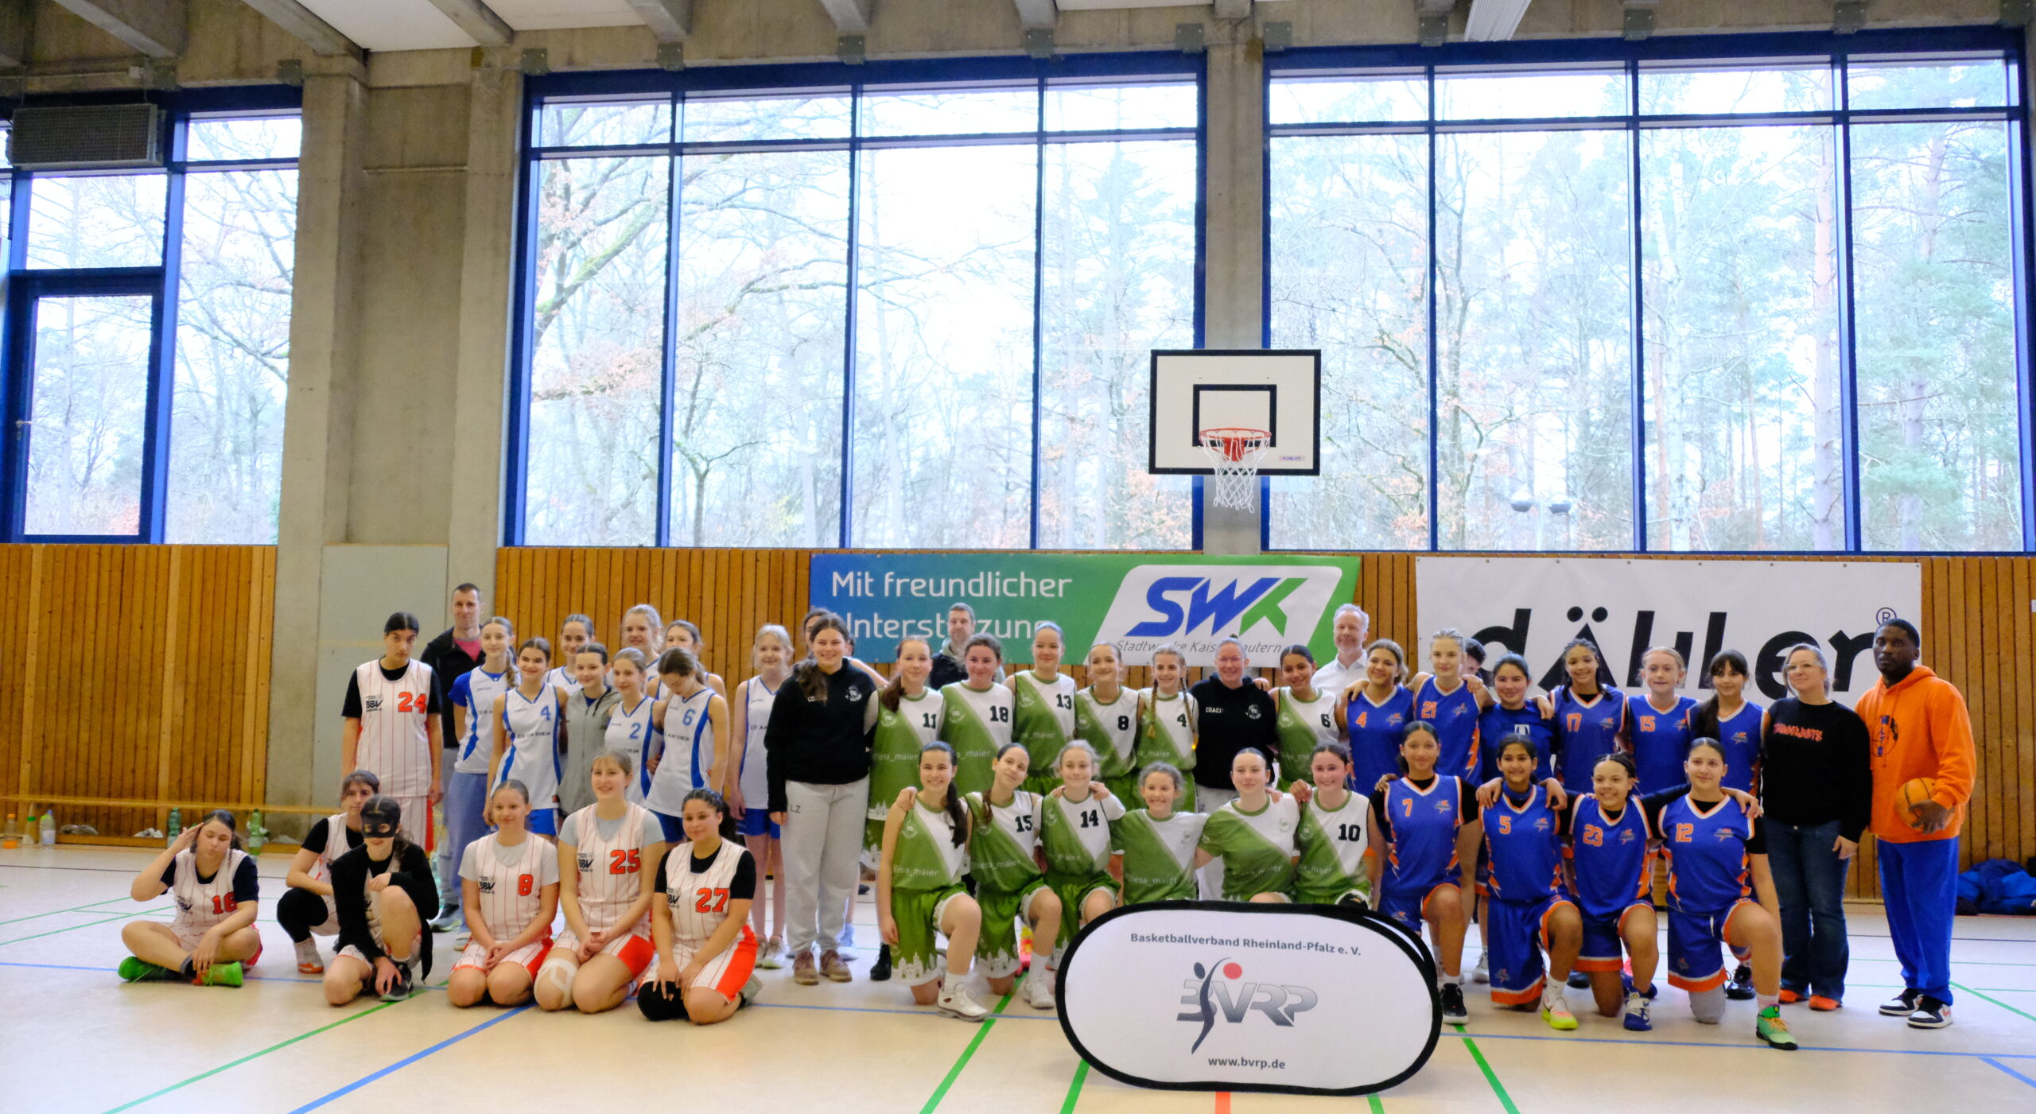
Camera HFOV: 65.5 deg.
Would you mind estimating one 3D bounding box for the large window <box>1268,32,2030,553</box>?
[{"bbox_3d":[4.429,-1.863,11.228,5.320,3.710,0.200,0,-4,8],"label":"large window"}]

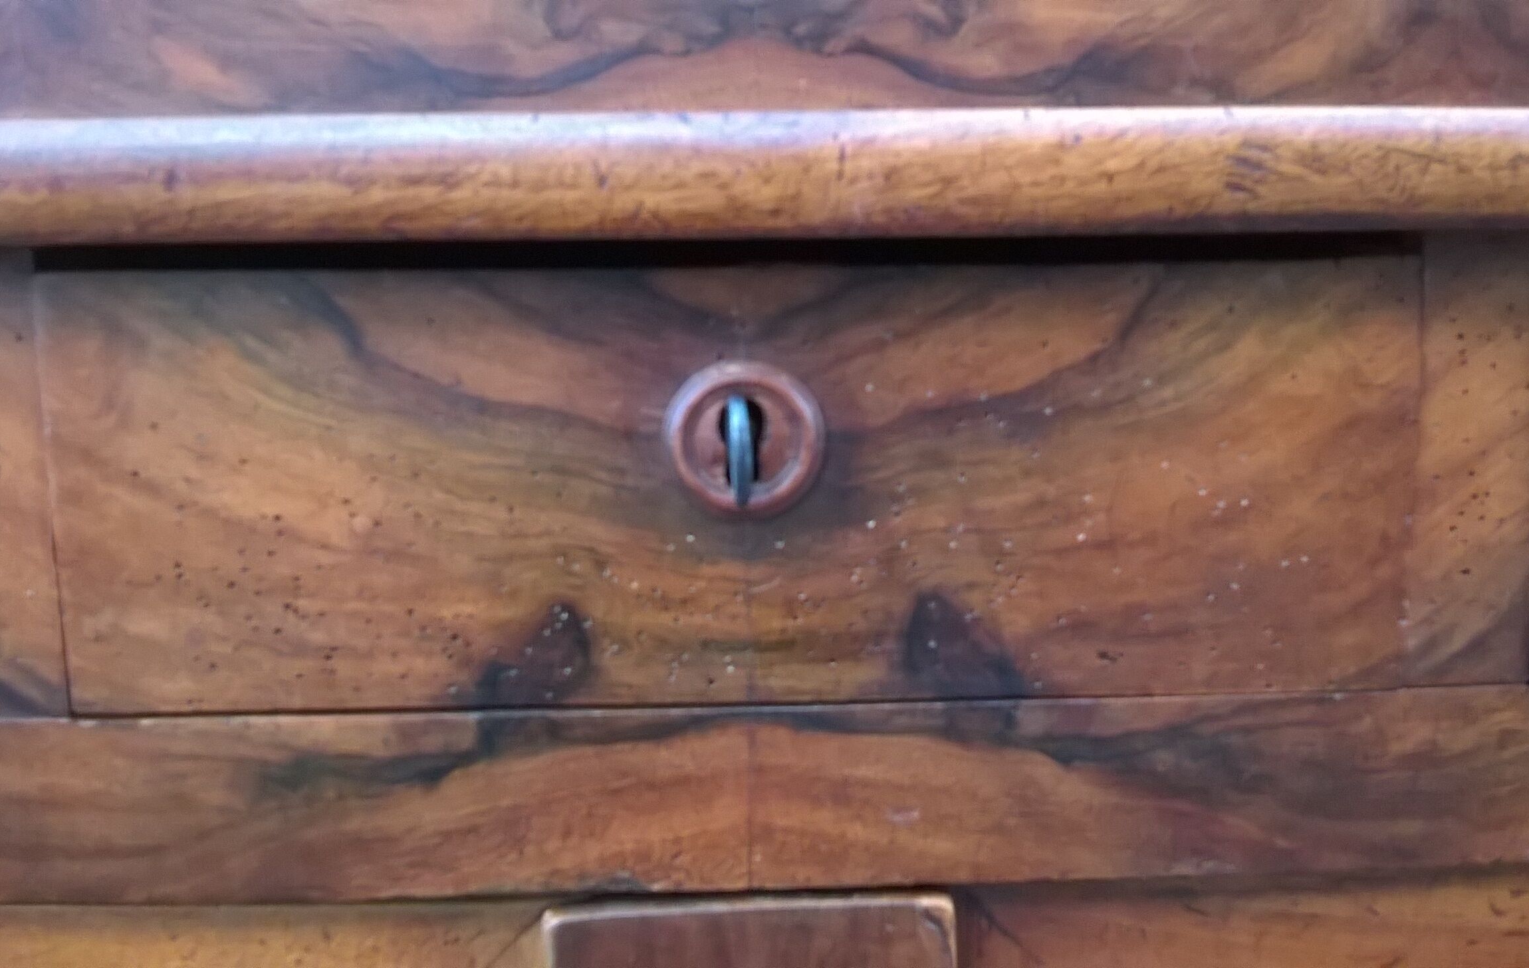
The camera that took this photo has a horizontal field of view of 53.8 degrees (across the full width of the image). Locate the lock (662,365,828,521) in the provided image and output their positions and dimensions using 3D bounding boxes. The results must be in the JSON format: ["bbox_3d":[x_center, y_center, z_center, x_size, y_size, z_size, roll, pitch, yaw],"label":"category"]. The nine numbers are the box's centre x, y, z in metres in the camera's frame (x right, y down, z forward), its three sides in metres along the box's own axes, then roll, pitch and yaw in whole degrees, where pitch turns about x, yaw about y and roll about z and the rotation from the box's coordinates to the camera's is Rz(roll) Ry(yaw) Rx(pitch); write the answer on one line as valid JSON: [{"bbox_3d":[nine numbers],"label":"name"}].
[{"bbox_3d":[-0.005,-0.010,0.343,0.036,0.036,0.008,0,7,-2],"label":"lock"}]

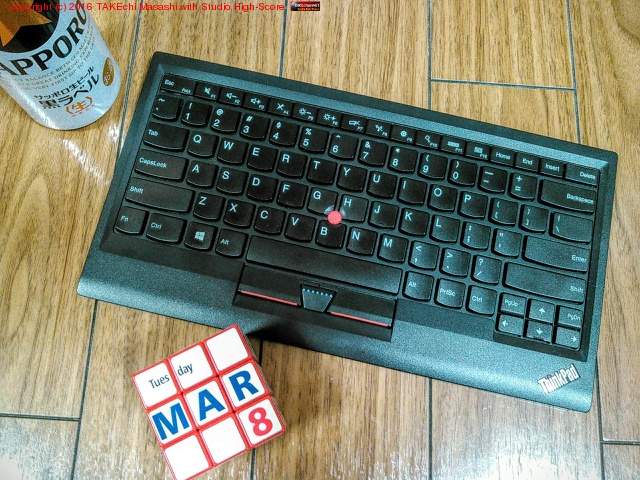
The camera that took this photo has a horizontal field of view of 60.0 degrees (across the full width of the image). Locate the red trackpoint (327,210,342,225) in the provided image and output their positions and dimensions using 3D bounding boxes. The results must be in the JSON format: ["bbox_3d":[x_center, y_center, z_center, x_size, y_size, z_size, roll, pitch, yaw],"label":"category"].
[{"bbox_3d":[0.009,-0.013,0.337,0.008,0.005,0.008,0,77,-1],"label":"red trackpoint"}]

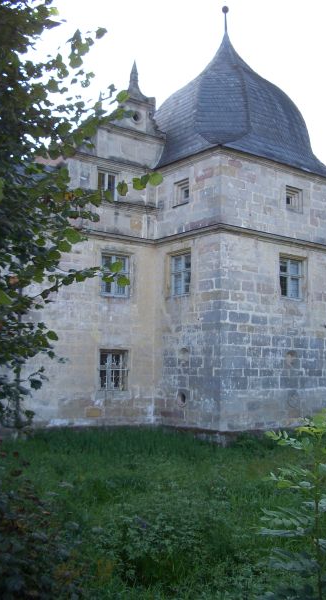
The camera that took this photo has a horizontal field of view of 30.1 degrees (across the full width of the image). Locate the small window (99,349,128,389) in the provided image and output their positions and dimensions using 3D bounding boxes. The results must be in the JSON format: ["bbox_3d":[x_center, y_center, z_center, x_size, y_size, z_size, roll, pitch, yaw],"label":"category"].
[{"bbox_3d":[-1.412,2.059,17.659,1.008,1.152,0.220,6,-8,-38],"label":"small window"}]

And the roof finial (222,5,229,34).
[{"bbox_3d":[2.248,-10.047,21.754,0.240,1.112,0.240,1,-6,0],"label":"roof finial"}]

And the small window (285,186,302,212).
[{"bbox_3d":[4.069,-3.131,18.808,0.768,0.736,0.220,6,-8,-38],"label":"small window"}]

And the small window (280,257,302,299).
[{"bbox_3d":[3.948,-0.671,18.496,1.088,1.280,0.200,6,-8,-38],"label":"small window"}]

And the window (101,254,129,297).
[{"bbox_3d":[-1.402,-0.716,17.913,0.960,1.280,0.200,6,-8,-38],"label":"window"}]

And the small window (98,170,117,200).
[{"bbox_3d":[-1.638,-3.395,17.989,0.656,0.848,0.200,6,-8,-38],"label":"small window"}]

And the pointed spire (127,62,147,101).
[{"bbox_3d":[-0.847,-6.883,19.026,0.600,1.264,0.500,6,-8,-38],"label":"pointed spire"}]

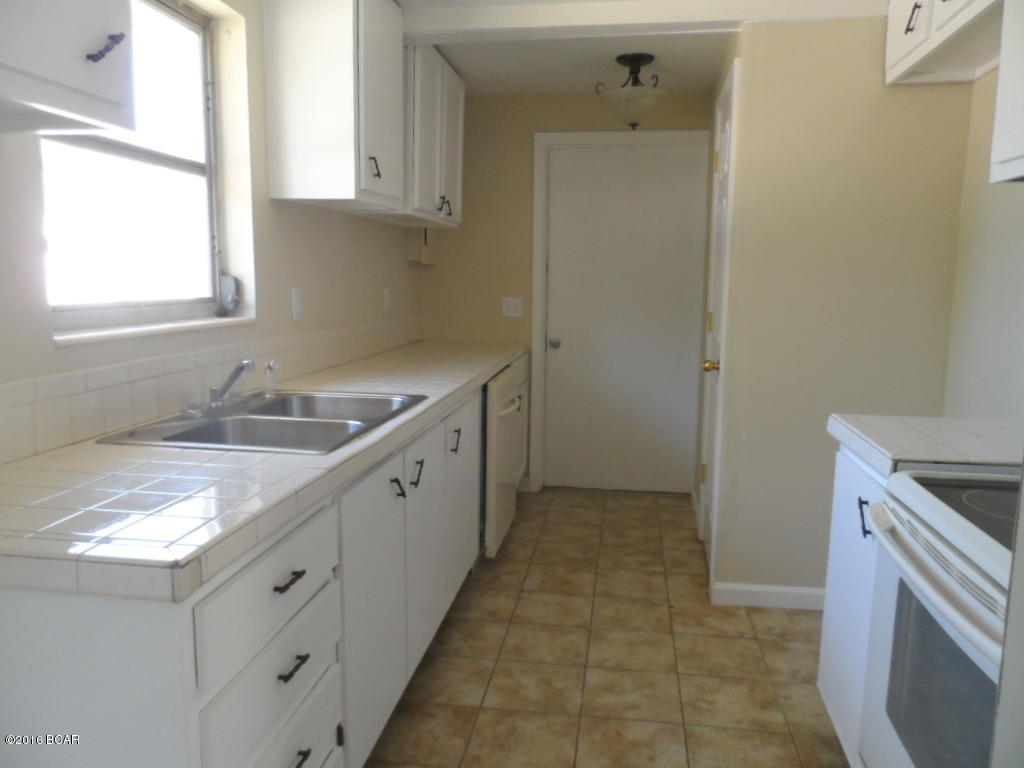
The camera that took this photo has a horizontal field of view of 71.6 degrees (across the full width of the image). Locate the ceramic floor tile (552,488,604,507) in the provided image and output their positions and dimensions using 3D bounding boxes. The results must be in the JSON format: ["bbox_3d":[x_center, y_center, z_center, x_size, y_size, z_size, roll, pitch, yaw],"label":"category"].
[{"bbox_3d":[0.405,0.699,4.302,0.305,0.010,0.281,1,8,9],"label":"ceramic floor tile"}]

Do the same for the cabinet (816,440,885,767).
[{"bbox_3d":[1.240,0.628,1.995,0.550,0.810,0.460,2,8,9],"label":"cabinet"}]

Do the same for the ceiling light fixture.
[{"bbox_3d":[0.584,-1.408,3.464,0.335,0.330,0.335,2,8,9],"label":"ceiling light fixture"}]

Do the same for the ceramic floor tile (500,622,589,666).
[{"bbox_3d":[0.127,0.947,2.593,0.302,0.010,0.285,1,9,9],"label":"ceramic floor tile"}]

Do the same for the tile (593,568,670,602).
[{"bbox_3d":[0.517,0.877,3.088,0.305,0.010,0.281,1,8,9],"label":"tile"}]

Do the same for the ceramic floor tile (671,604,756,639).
[{"bbox_3d":[0.774,0.920,2.766,0.302,0.010,0.285,1,9,9],"label":"ceramic floor tile"}]

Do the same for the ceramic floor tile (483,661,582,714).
[{"bbox_3d":[0.079,0.989,2.318,0.305,0.010,0.281,1,8,9],"label":"ceramic floor tile"}]

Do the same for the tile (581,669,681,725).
[{"bbox_3d":[0.386,0.998,2.279,0.305,0.010,0.290,2,8,9],"label":"tile"}]

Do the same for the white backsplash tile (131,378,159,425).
[{"bbox_3d":[-0.991,0.045,1.923,0.008,0.112,0.108,2,8,9],"label":"white backsplash tile"}]

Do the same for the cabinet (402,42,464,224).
[{"bbox_3d":[-0.539,-1.232,3.564,0.330,0.815,1.150,1,8,9],"label":"cabinet"}]

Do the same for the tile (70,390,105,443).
[{"bbox_3d":[-1.055,0.077,1.760,0.008,0.108,0.108,1,9,9],"label":"tile"}]

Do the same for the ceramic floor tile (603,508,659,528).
[{"bbox_3d":[0.663,0.755,3.959,0.305,0.010,0.290,2,8,9],"label":"ceramic floor tile"}]

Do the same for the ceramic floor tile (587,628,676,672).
[{"bbox_3d":[0.428,0.955,2.545,0.302,0.010,0.285,1,9,9],"label":"ceramic floor tile"}]

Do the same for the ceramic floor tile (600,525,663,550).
[{"bbox_3d":[0.606,0.785,3.623,0.302,0.010,0.285,1,9,9],"label":"ceramic floor tile"}]

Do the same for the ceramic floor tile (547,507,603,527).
[{"bbox_3d":[0.354,0.747,3.977,0.305,0.010,0.281,1,8,9],"label":"ceramic floor tile"}]

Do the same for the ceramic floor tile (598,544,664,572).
[{"bbox_3d":[0.571,0.836,3.395,0.305,0.010,0.290,2,8,9],"label":"ceramic floor tile"}]

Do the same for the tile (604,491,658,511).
[{"bbox_3d":[0.711,0.708,4.247,0.305,0.010,0.281,1,8,9],"label":"tile"}]

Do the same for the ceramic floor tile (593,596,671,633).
[{"bbox_3d":[0.472,0.916,2.820,0.305,0.010,0.281,1,8,9],"label":"ceramic floor tile"}]

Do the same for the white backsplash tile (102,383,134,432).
[{"bbox_3d":[-1.038,0.060,1.867,0.008,0.108,0.108,1,9,9],"label":"white backsplash tile"}]

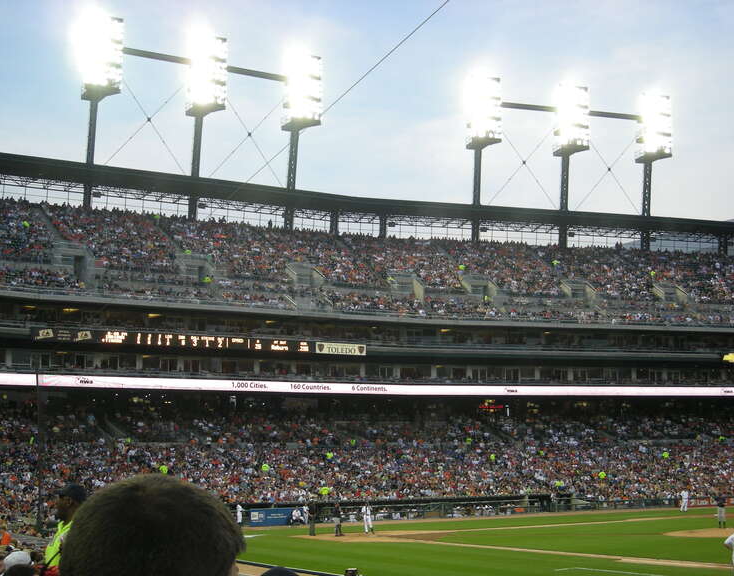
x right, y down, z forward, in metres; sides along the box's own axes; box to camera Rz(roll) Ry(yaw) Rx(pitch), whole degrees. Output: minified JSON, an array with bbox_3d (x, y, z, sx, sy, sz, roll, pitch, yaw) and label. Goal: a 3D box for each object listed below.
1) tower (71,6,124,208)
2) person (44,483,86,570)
[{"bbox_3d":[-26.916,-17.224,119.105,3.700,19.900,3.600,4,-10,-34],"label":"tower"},{"bbox_3d":[-2.058,2.265,8.376,0.380,1.780,0.540,3,-9,-26],"label":"person"}]

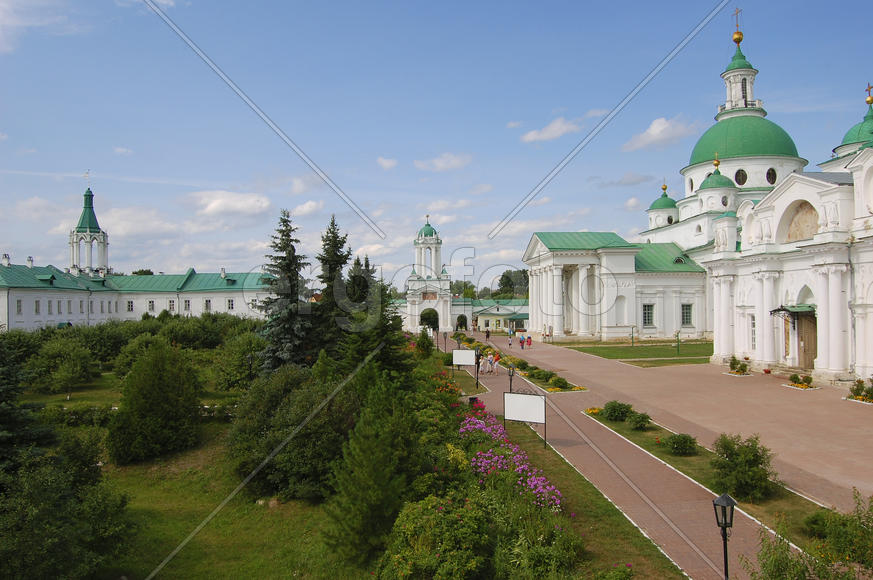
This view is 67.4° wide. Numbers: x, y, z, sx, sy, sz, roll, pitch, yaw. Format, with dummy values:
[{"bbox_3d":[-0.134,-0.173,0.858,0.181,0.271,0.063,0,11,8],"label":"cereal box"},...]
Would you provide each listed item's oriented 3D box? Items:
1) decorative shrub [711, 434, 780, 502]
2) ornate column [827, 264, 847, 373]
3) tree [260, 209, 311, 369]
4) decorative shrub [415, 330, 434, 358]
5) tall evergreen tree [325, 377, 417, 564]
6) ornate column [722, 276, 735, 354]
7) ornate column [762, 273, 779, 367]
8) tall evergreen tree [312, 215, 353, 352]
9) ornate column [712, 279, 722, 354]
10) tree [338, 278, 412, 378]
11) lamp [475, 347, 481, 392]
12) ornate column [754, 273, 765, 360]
[{"bbox_3d":[8.477,4.858,18.000,1.650,1.600,1.600,0,-2,0],"label":"decorative shrub"},{"bbox_3d":[25.167,1.764,41.200,0.850,6.700,0.850,0,-2,-1],"label":"ornate column"},{"bbox_3d":[-9.250,0.450,40.000,3.700,10.800,3.700,0,-1,-4],"label":"tree"},{"bbox_3d":[-1.134,5.326,64.500,1.850,2.900,1.850,0,-2,0],"label":"decorative shrub"},{"bbox_3d":[-1.508,3.924,14.500,2.000,4.000,2.000,0,-1,-4],"label":"tall evergreen tree"},{"bbox_3d":[24.832,2.243,56.000,0.850,6.700,0.850,0,-2,-1],"label":"ornate column"},{"bbox_3d":[24.985,2.087,49.100,0.850,6.700,0.850,0,-2,-1],"label":"ornate column"},{"bbox_3d":[-7.000,0.400,44.000,3.500,11.000,3.500,0,-1,-4],"label":"tall evergreen tree"},{"bbox_3d":[24.768,2.291,57.400,0.850,6.700,0.850,0,-2,-1],"label":"ornate column"},{"bbox_3d":[-3.540,2.650,38.000,4.200,6.600,4.200,0,-1,-4],"label":"tree"},{"bbox_3d":[2.539,4.892,40.500,0.360,2.800,0.360,0,-1,-4],"label":"lamp"},{"bbox_3d":[24.946,2.065,50.400,0.850,6.700,0.850,0,-2,-1],"label":"ornate column"}]

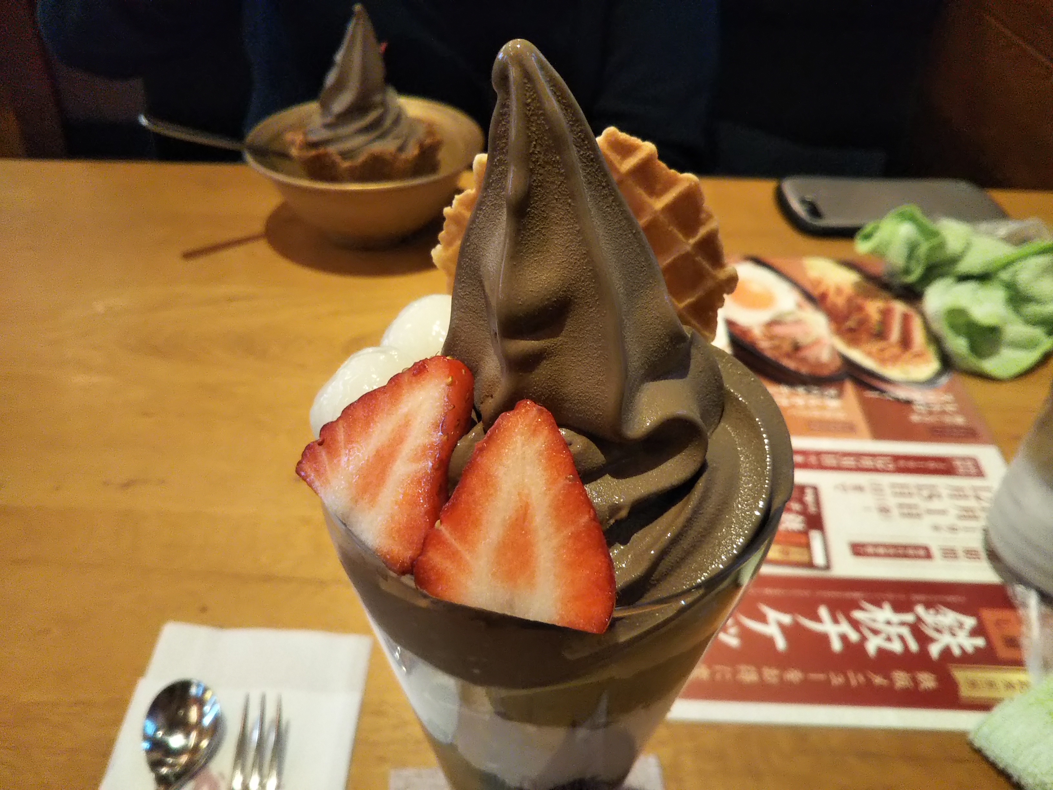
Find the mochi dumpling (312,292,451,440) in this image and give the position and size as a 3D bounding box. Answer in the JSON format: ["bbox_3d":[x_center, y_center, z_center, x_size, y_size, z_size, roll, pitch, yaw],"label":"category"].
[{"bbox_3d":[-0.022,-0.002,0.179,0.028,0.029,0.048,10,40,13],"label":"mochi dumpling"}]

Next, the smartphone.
[{"bbox_3d":[0.247,-0.130,0.626,0.145,0.010,0.072,1,39,2],"label":"smartphone"}]

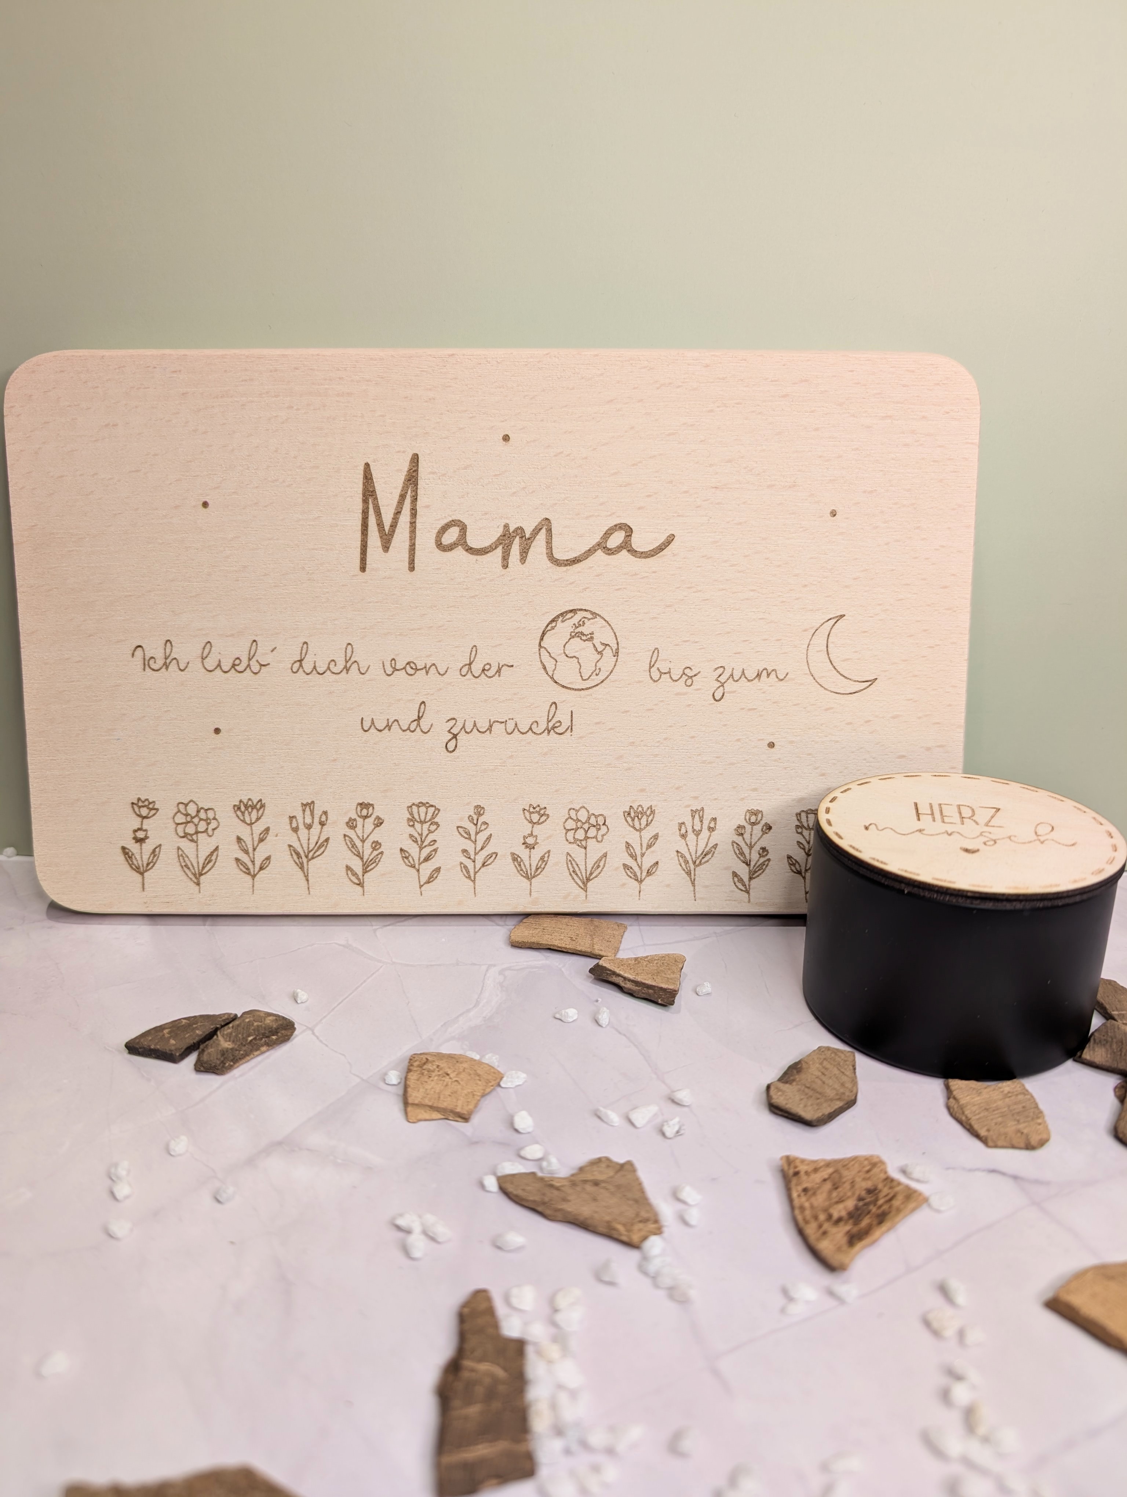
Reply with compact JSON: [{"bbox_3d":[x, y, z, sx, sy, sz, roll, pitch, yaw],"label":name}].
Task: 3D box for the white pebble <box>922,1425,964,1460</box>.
[{"bbox_3d":[0.052,0.094,0.141,0.005,0.003,0.004,8,22,20],"label":"white pebble"}]

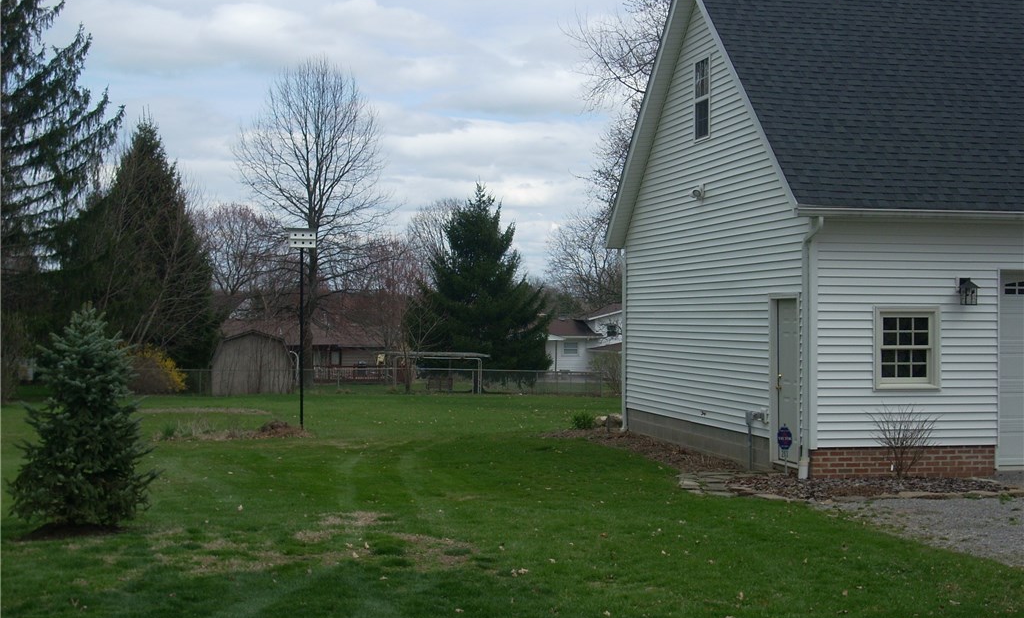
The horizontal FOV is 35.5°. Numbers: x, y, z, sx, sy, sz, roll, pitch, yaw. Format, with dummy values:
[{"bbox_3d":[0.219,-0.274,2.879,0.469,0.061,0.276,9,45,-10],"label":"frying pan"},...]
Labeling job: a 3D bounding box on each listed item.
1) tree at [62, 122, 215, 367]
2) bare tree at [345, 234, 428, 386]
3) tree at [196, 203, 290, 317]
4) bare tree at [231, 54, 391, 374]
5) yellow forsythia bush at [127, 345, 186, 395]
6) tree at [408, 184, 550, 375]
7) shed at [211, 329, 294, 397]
[{"bbox_3d":[-16.890,-2.490,73.000,6.950,12.340,6.800,0,0,-11],"label":"tree"},{"bbox_3d":[-5.850,0.160,75.000,4.040,7.420,4.000,0,0,-11],"label":"bare tree"},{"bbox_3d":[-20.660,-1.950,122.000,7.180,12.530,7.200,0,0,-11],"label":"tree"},{"bbox_3d":[-10.140,-4.520,82.000,8.210,16.990,8.000,0,0,-11],"label":"bare tree"},{"bbox_3d":[-14.950,2.550,67.000,2.600,2.030,2.300,0,0,-11],"label":"yellow forsythia bush"},{"bbox_3d":[-1.440,-0.960,71.000,6.310,9.250,6.200,0,0,-11],"label":"tree"},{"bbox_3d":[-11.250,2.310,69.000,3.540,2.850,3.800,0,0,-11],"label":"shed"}]

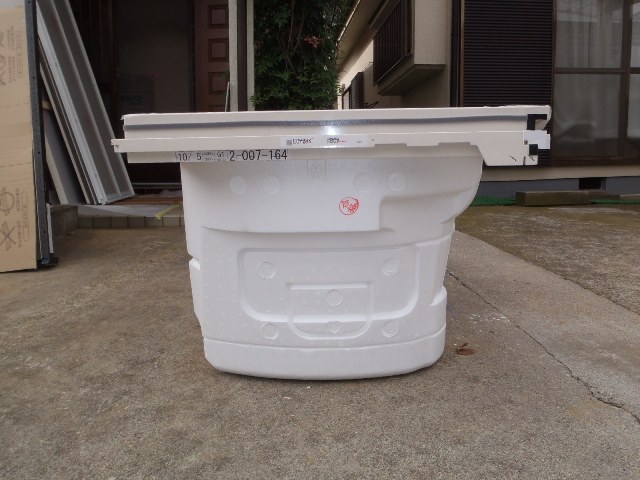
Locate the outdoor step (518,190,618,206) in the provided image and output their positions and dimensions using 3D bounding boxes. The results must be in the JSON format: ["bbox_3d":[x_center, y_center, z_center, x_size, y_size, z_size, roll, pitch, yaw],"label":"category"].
[{"bbox_3d":[2.517,-0.421,5.253,1.000,0.138,0.200,-1,6,-7],"label":"outdoor step"}]

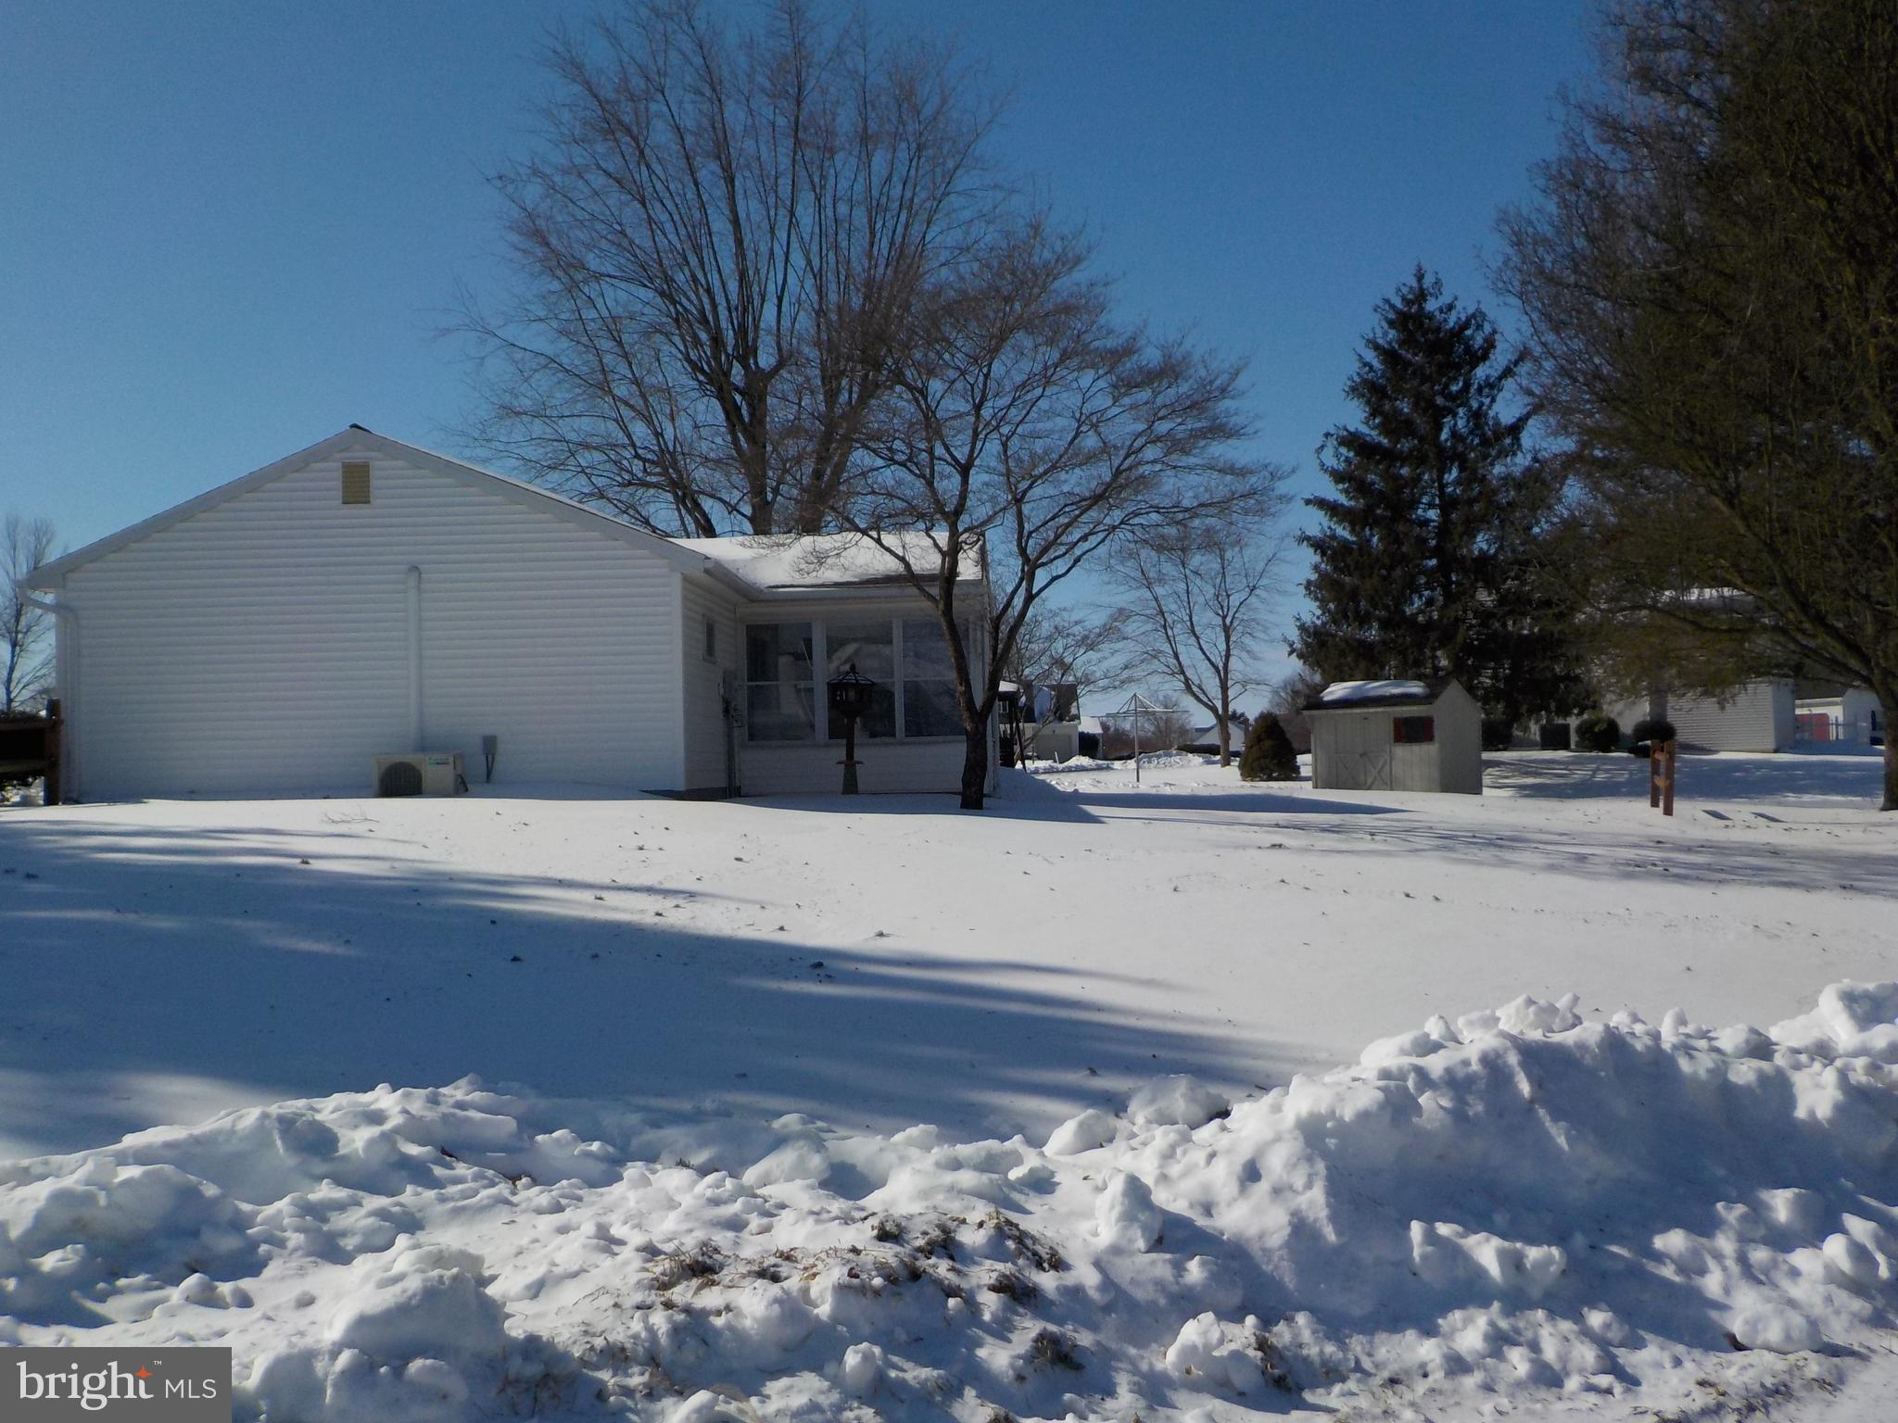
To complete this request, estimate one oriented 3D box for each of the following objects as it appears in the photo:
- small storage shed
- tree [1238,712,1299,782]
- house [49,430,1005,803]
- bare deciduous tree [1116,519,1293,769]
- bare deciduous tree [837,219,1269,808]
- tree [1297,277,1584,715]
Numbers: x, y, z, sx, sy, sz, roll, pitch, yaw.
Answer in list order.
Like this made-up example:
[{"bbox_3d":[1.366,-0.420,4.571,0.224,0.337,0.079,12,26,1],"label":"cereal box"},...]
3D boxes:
[{"bbox_3d":[9.934,0.520,37.008,3.300,2.550,2.300,-3,-3,43],"label":"small storage shed"},{"bbox_3d":[7.620,0.844,39.000,1.459,1.652,1.459,-1,-2,0],"label":"tree"},{"bbox_3d":[-4.957,-0.929,24.738,11.265,4.438,12.000,-1,-2,2],"label":"house"},{"bbox_3d":[8.300,-2.288,54.000,5.841,8.227,5.841,-1,-2,0],"label":"bare deciduous tree"},{"bbox_3d":[1.025,-2.098,17.500,4.685,6.295,4.685,-1,-2,0],"label":"bare deciduous tree"},{"bbox_3d":[14.301,-5.560,48.000,8.568,14.712,8.568,-1,-2,0],"label":"tree"}]

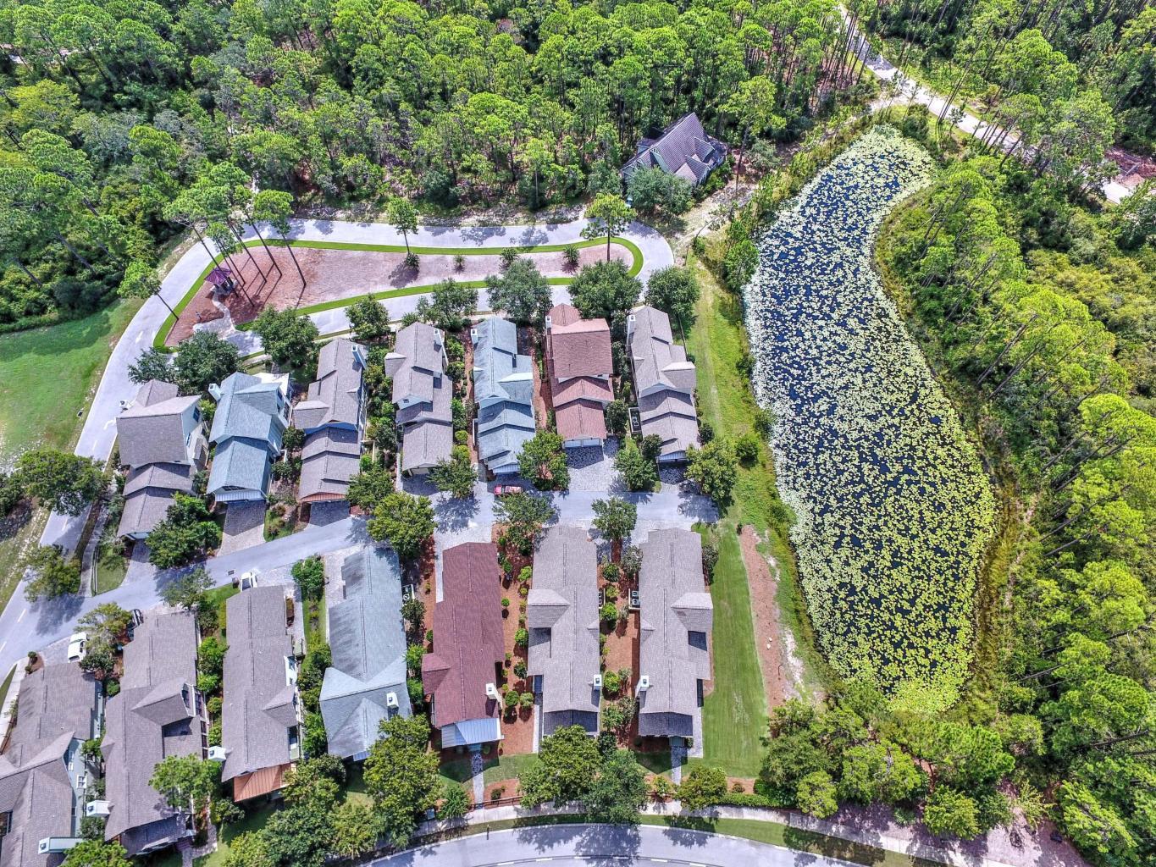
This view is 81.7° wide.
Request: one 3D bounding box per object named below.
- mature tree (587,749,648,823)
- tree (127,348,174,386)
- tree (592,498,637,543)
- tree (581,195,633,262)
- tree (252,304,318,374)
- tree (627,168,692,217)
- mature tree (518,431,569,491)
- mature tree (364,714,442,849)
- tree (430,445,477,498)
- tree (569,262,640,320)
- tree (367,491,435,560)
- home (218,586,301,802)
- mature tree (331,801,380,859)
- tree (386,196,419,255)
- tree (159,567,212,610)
[{"bbox_3d":[4.904,44.380,84.110,7.700,8.200,8.200,-1,58,0],"label":"mature tree"},{"bbox_3d":[-73.528,-10.660,116.314,7.470,8.000,7.660,-1,58,1],"label":"tree"},{"bbox_3d":[5.470,13.350,100.415,6.840,6.800,7.030,-1,58,1],"label":"tree"},{"bbox_3d":[5.809,-39.612,132.445,9.400,15.300,9.000,-1,58,0],"label":"tree"},{"bbox_3d":[-53.531,-17.403,123.015,11.300,9.300,12.200,-1,58,0],"label":"tree"},{"bbox_3d":[16.566,-48.571,136.984,13.230,9.000,12.900,-1,58,1],"label":"tree"},{"bbox_3d":[-5.500,4.871,108.487,8.700,9.000,8.700,0,59,0],"label":"mature tree"},{"bbox_3d":[-20.972,41.941,81.253,8.710,10.500,14.180,-1,58,1],"label":"mature tree"},{"bbox_3d":[-19.900,7.125,107.774,7.100,7.900,7.100,0,59,0],"label":"tree"},{"bbox_3d":[4.958,-26.162,125.066,12.200,10.000,12.200,0,59,0],"label":"tree"},{"bbox_3d":[-26.465,14.108,100.510,9.500,9.600,9.500,0,59,0],"label":"tree"},{"bbox_3d":[-42.530,33.166,88.776,9.180,9.590,27.230,-13,59,-8],"label":"home"},{"bbox_3d":[-26.329,47.426,80.055,5.700,7.000,5.840,-1,58,1],"label":"mature tree"},{"bbox_3d":[-34.975,-42.143,136.019,6.400,13.000,6.300,-1,58,0],"label":"tree"},{"bbox_3d":[-55.647,22.552,95.750,6.660,7.500,6.350,-1,58,1],"label":"tree"}]

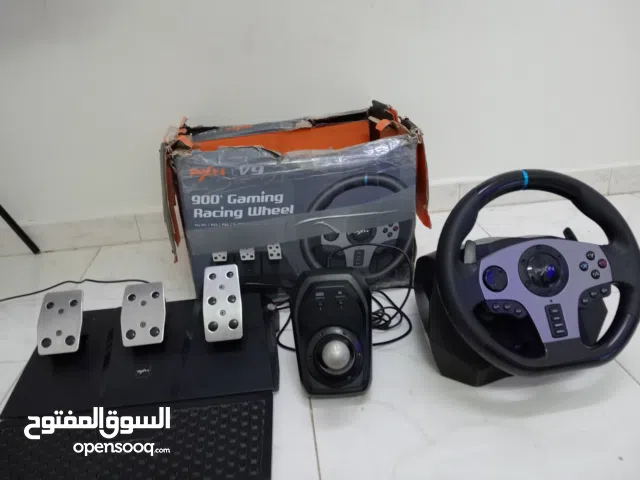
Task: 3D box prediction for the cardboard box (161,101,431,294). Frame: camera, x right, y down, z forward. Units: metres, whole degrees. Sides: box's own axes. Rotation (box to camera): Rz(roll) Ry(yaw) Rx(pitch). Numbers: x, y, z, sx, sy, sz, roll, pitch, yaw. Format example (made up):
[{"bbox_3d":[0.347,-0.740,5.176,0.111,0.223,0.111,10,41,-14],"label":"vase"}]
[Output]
[{"bbox_3d":[-0.049,-0.081,1.083,0.445,0.310,0.272,-6,26,-5],"label":"cardboard box"}]

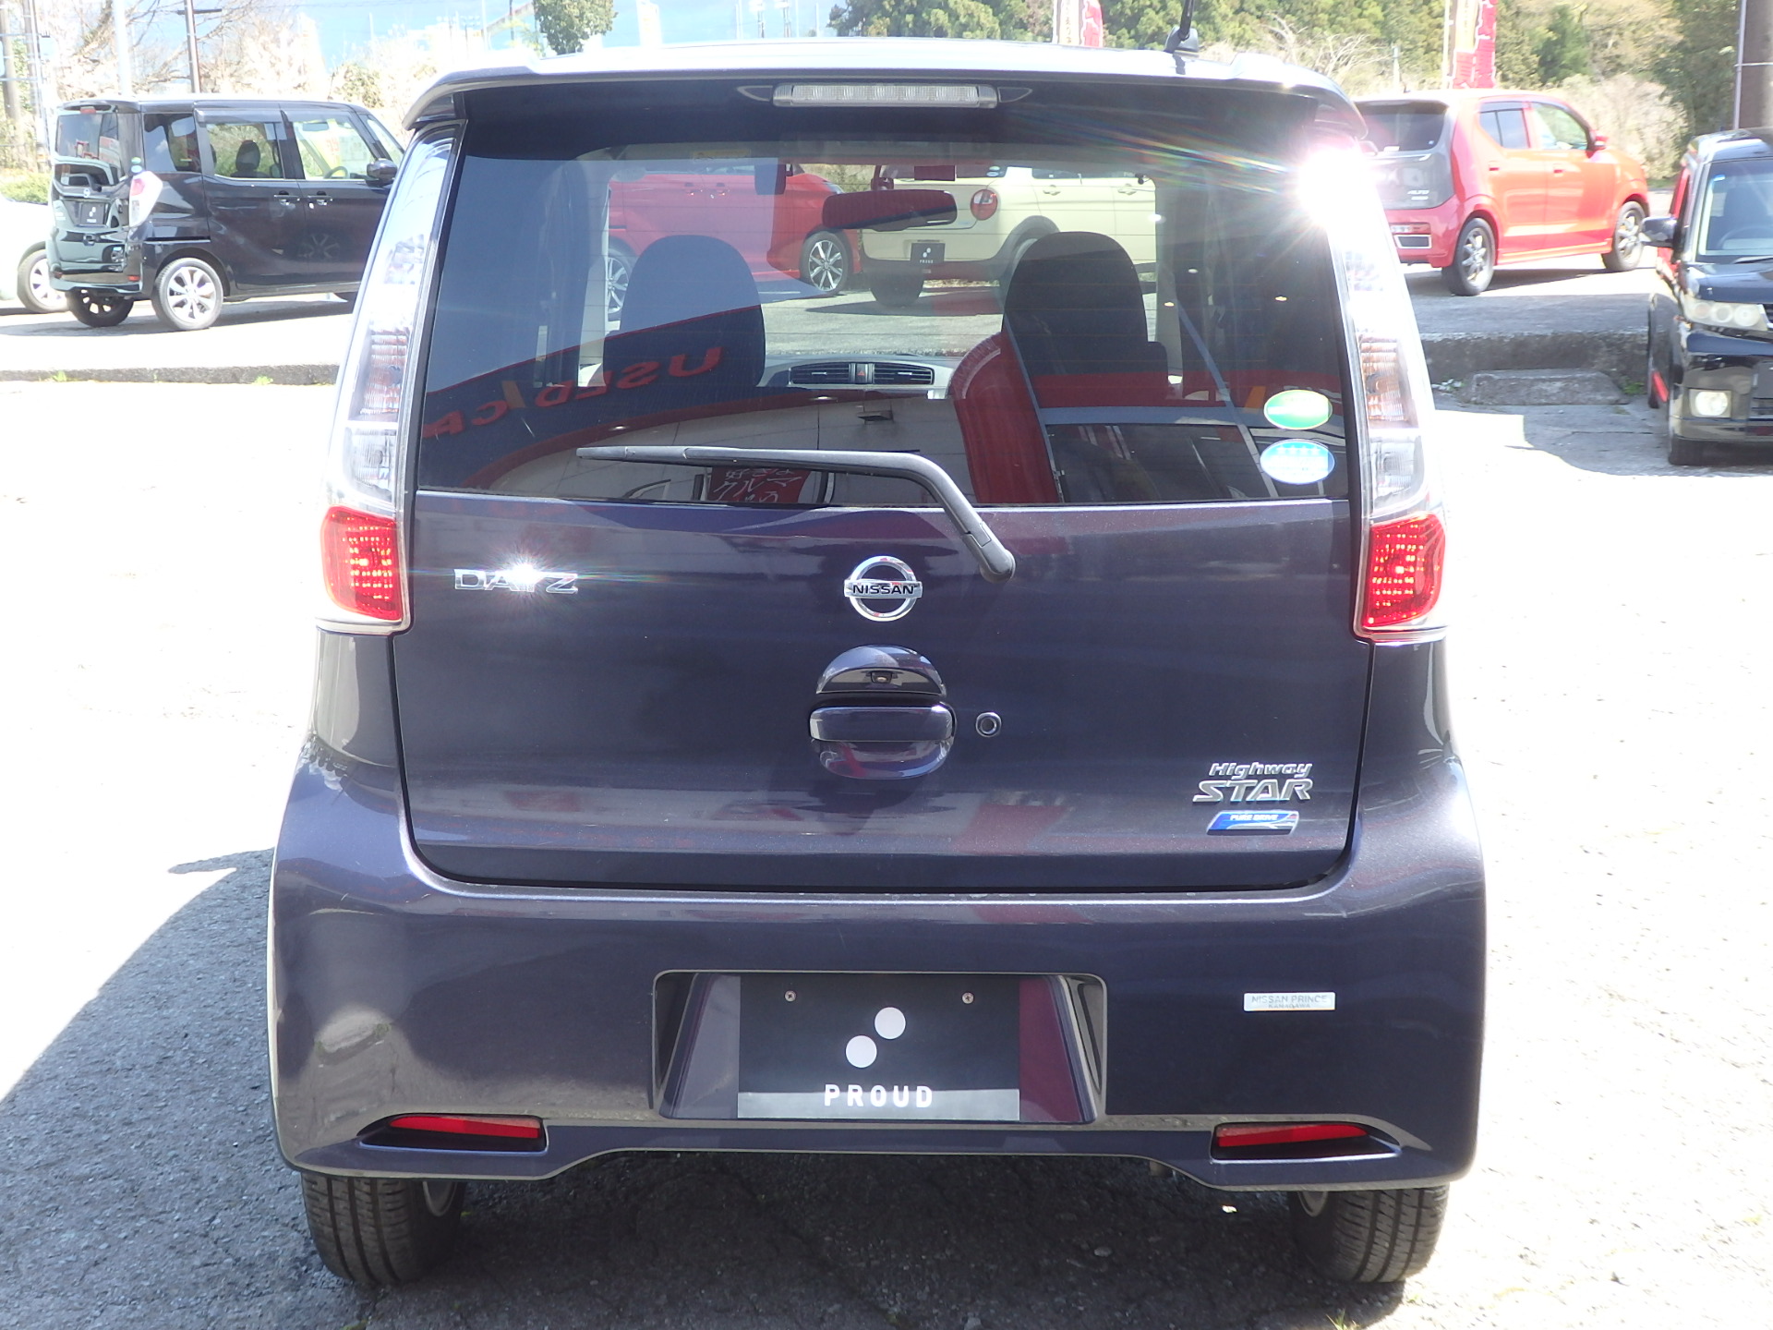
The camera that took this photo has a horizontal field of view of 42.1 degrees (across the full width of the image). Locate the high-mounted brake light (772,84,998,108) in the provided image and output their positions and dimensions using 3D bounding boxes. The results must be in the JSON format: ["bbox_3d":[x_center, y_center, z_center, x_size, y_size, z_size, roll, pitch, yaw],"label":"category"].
[{"bbox_3d":[-0.001,-0.642,2.600,0.256,0.032,0.045,0,12,-1],"label":"high-mounted brake light"}]

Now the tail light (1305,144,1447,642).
[{"bbox_3d":[0.588,-0.325,2.730,0.195,0.570,0.230,0,12,-1],"label":"tail light"}]

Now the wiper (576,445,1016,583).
[{"bbox_3d":[-0.102,-0.170,2.607,0.500,0.155,0.070,0,12,-1],"label":"wiper"}]

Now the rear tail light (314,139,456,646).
[{"bbox_3d":[-0.588,-0.334,2.715,0.195,0.570,0.230,0,12,-1],"label":"rear tail light"}]

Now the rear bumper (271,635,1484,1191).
[{"bbox_3d":[-0.010,0.290,2.775,1.470,0.650,0.320,0,12,-1],"label":"rear bumper"}]

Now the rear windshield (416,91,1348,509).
[{"bbox_3d":[-0.005,-0.416,2.640,1.080,0.480,0.110,0,0,-1],"label":"rear windshield"}]

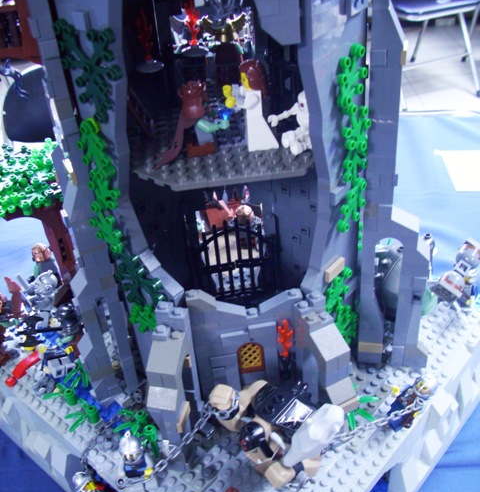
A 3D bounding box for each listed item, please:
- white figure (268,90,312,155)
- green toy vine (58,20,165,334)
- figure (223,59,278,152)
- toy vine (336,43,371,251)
[{"bbox_3d":[0.030,-0.065,0.302,0.024,0.029,0.026,-32,43,-32],"label":"white figure"},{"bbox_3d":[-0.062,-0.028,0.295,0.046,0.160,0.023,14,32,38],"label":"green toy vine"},{"bbox_3d":[0.005,-0.072,0.305,0.027,0.044,0.020,-7,36,-3],"label":"figure"},{"bbox_3d":[0.056,-0.044,0.300,0.015,0.111,0.032,17,35,36],"label":"toy vine"}]

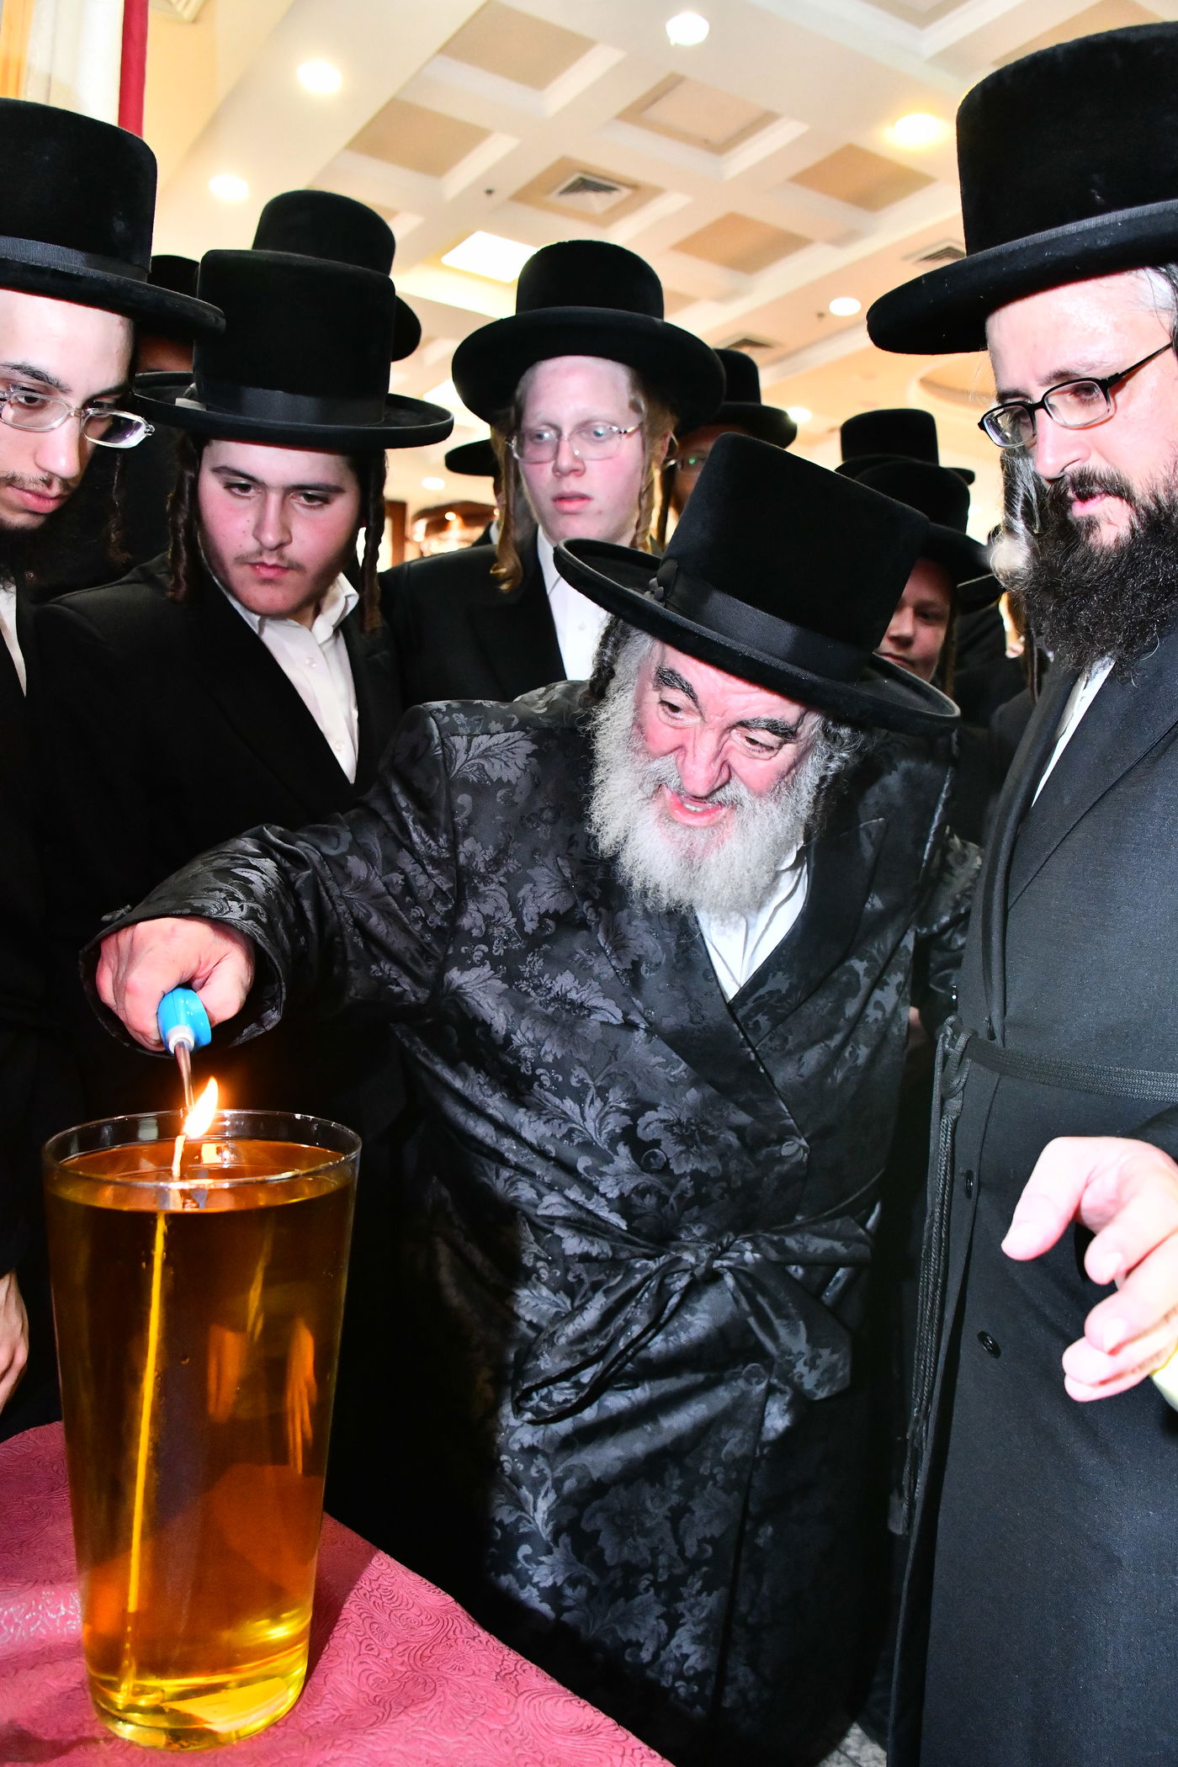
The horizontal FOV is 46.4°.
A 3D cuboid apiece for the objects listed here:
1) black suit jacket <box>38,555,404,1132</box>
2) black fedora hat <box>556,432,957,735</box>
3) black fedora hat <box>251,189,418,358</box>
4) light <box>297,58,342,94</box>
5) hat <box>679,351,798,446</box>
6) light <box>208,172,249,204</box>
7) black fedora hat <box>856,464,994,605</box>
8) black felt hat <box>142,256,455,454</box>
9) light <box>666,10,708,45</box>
[{"bbox_3d":[-0.372,0.082,1.403,0.460,0.820,0.270,0,3,-40],"label":"black suit jacket"},{"bbox_3d":[0.145,-0.241,1.040,0.330,0.155,0.360,21,19,1],"label":"black fedora hat"},{"bbox_3d":[-0.339,-0.752,1.700,0.300,0.145,0.335,9,10,-15],"label":"black fedora hat"},{"bbox_3d":[-1.022,-3.063,5.217,0.170,0.060,0.170,2,2,0],"label":"light"},{"bbox_3d":[0.211,-0.840,2.400,0.300,0.145,0.335,2,10,10],"label":"hat"},{"bbox_3d":[-1.619,-3.124,6.171,0.170,0.060,0.170,2,2,0],"label":"light"},{"bbox_3d":[0.470,-0.548,2.080,0.300,0.145,0.335,13,12,32],"label":"black fedora hat"},{"bbox_3d":[-0.267,-0.502,1.280,0.300,0.145,0.335,7,24,-9],"label":"black felt hat"},{"bbox_3d":[0.344,-3.000,4.817,0.170,0.060,0.170,2,2,0],"label":"light"}]

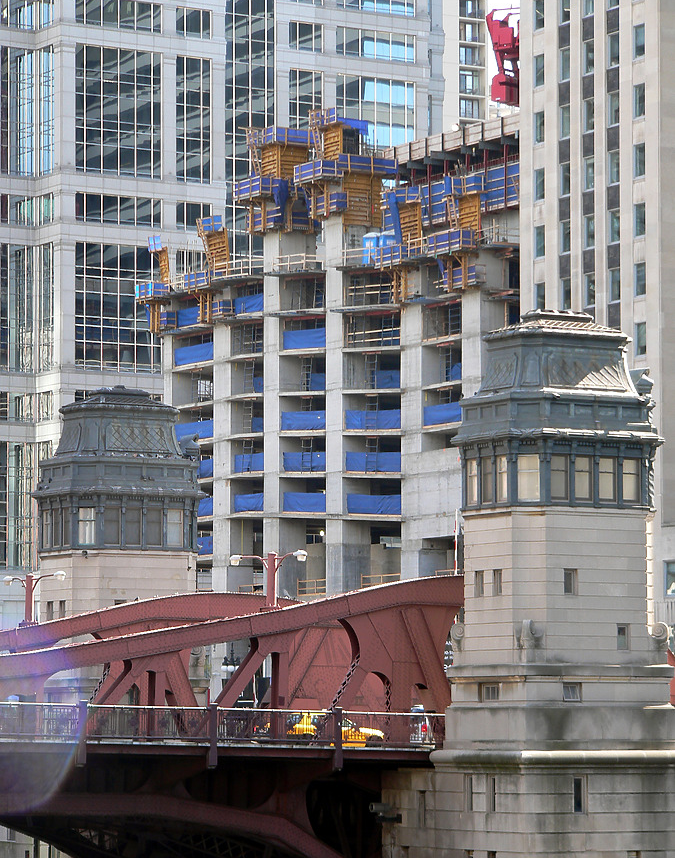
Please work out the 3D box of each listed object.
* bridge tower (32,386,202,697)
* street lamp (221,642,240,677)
[{"bbox_3d":[-9.091,5.877,143.912,6.600,15.400,4.900,3,-6,-32],"label":"bridge tower"},{"bbox_3d":[-5.811,14.664,189.747,1.180,5.710,1.180,-1,-5,10],"label":"street lamp"}]

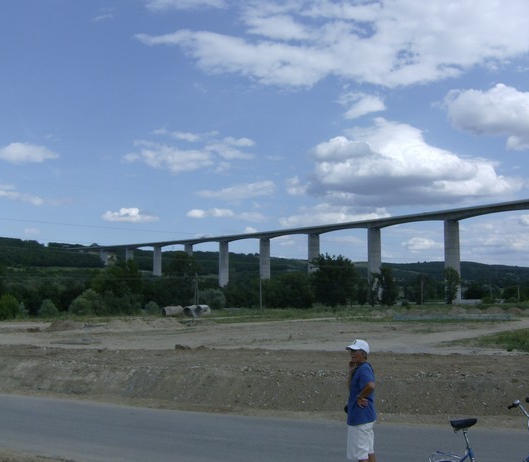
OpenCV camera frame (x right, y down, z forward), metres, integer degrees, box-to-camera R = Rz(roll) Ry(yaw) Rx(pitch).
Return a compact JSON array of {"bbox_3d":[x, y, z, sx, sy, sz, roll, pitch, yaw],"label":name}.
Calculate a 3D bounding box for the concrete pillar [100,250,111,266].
[{"bbox_3d":[-356.956,61.660,1435.000,13.000,37.000,8.000,3,-5,-40],"label":"concrete pillar"}]

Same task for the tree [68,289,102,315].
[{"bbox_3d":[-36.562,14.523,130.000,6.800,5.600,6.200,0,-4,0],"label":"tree"}]

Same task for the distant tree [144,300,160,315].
[{"bbox_3d":[-23.483,15.898,133.000,3.200,2.800,3.000,0,-4,0],"label":"distant tree"}]

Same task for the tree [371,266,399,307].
[{"bbox_3d":[33.469,15.609,180.000,7.800,11.200,7.400,0,-4,0],"label":"tree"}]

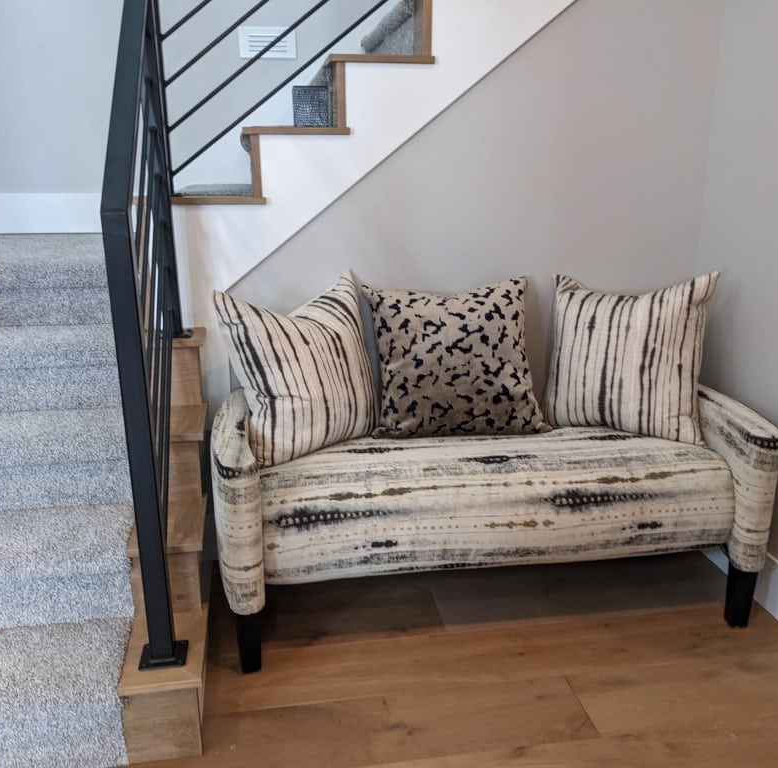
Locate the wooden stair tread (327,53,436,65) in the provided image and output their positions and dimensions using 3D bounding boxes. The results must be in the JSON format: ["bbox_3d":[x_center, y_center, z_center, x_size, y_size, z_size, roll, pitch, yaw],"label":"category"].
[{"bbox_3d":[-0.033,-0.941,2.338,0.304,0.020,0.174,-3,17,-8],"label":"wooden stair tread"}]

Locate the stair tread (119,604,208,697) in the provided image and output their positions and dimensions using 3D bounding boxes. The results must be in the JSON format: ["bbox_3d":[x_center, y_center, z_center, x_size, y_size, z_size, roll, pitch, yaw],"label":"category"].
[{"bbox_3d":[-0.516,0.612,1.862,0.175,0.019,0.304,-3,17,-8],"label":"stair tread"}]

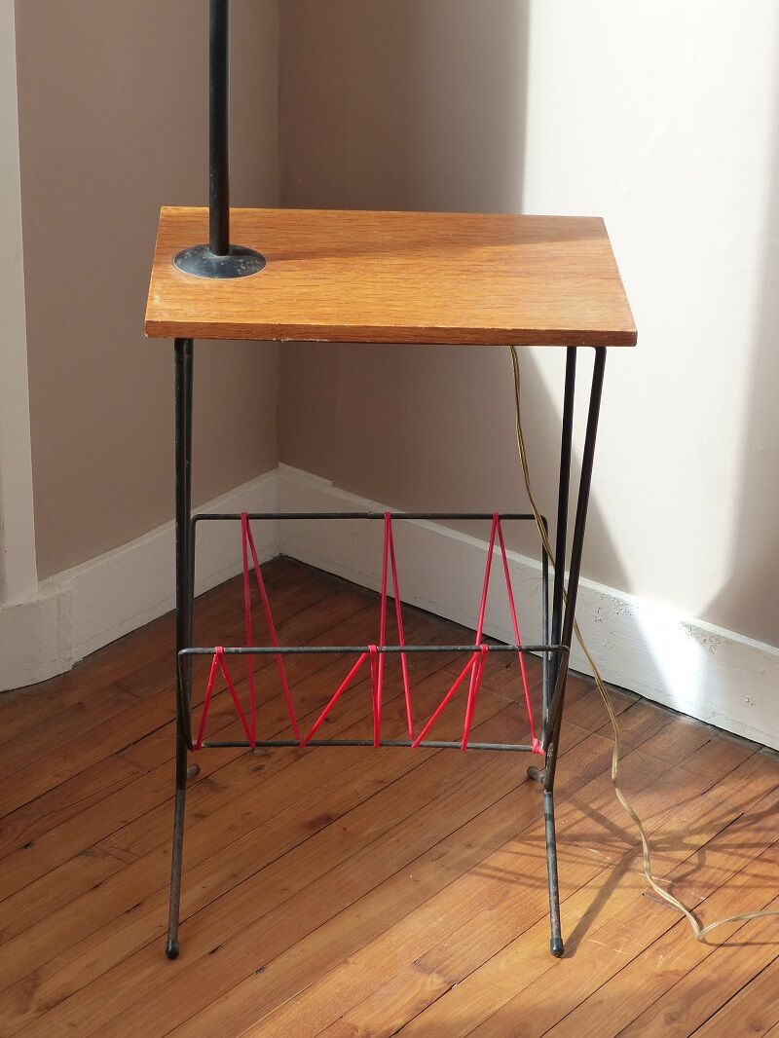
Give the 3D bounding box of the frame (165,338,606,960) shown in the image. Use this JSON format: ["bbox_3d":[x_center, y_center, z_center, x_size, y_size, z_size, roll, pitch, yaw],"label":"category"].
[{"bbox_3d":[-0.018,0.073,2.550,0.415,0.697,0.353,1,28,-2],"label":"frame"}]

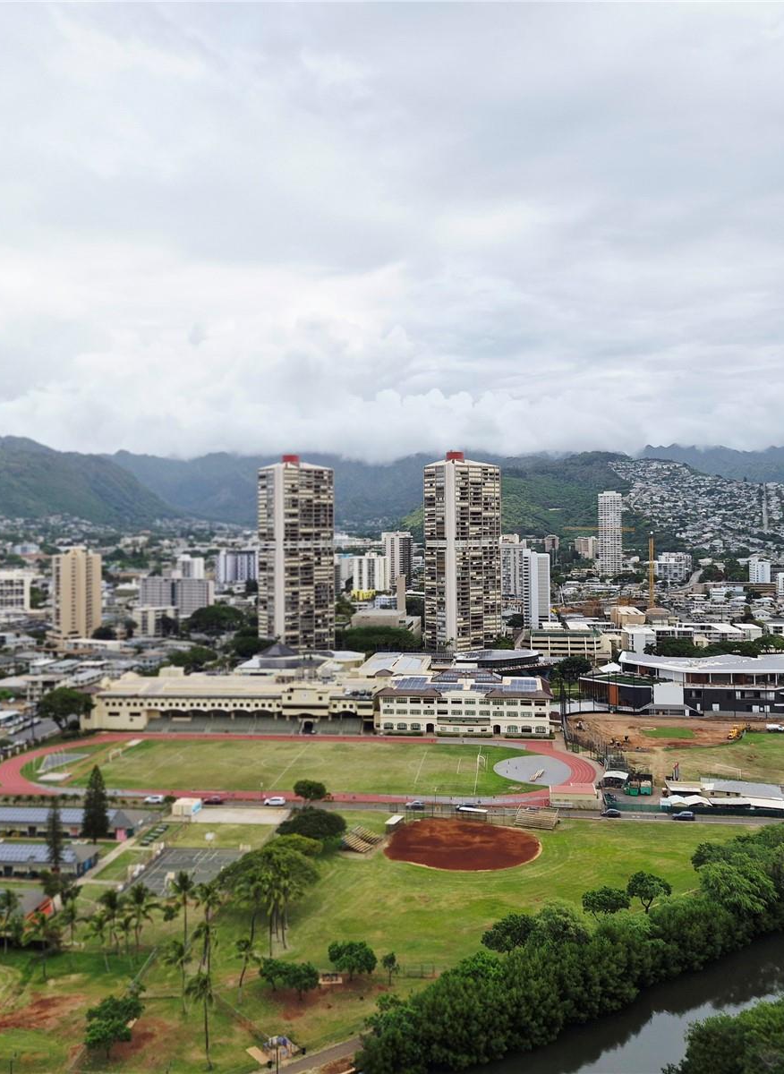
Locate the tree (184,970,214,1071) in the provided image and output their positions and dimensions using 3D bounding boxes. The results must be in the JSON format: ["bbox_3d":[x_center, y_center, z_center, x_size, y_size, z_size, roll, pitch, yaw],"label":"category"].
[{"bbox_3d":[-24.510,61.560,121.200,4.100,12.400,4.100,0,0,0],"label":"tree"}]

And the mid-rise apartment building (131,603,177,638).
[{"bbox_3d":[-158.410,57.110,637.000,28.000,22.090,14.000,0,0,-43],"label":"mid-rise apartment building"}]

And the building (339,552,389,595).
[{"bbox_3d":[-28.950,41.110,985.000,41.000,48.640,26.000,0,0,-28],"label":"building"}]

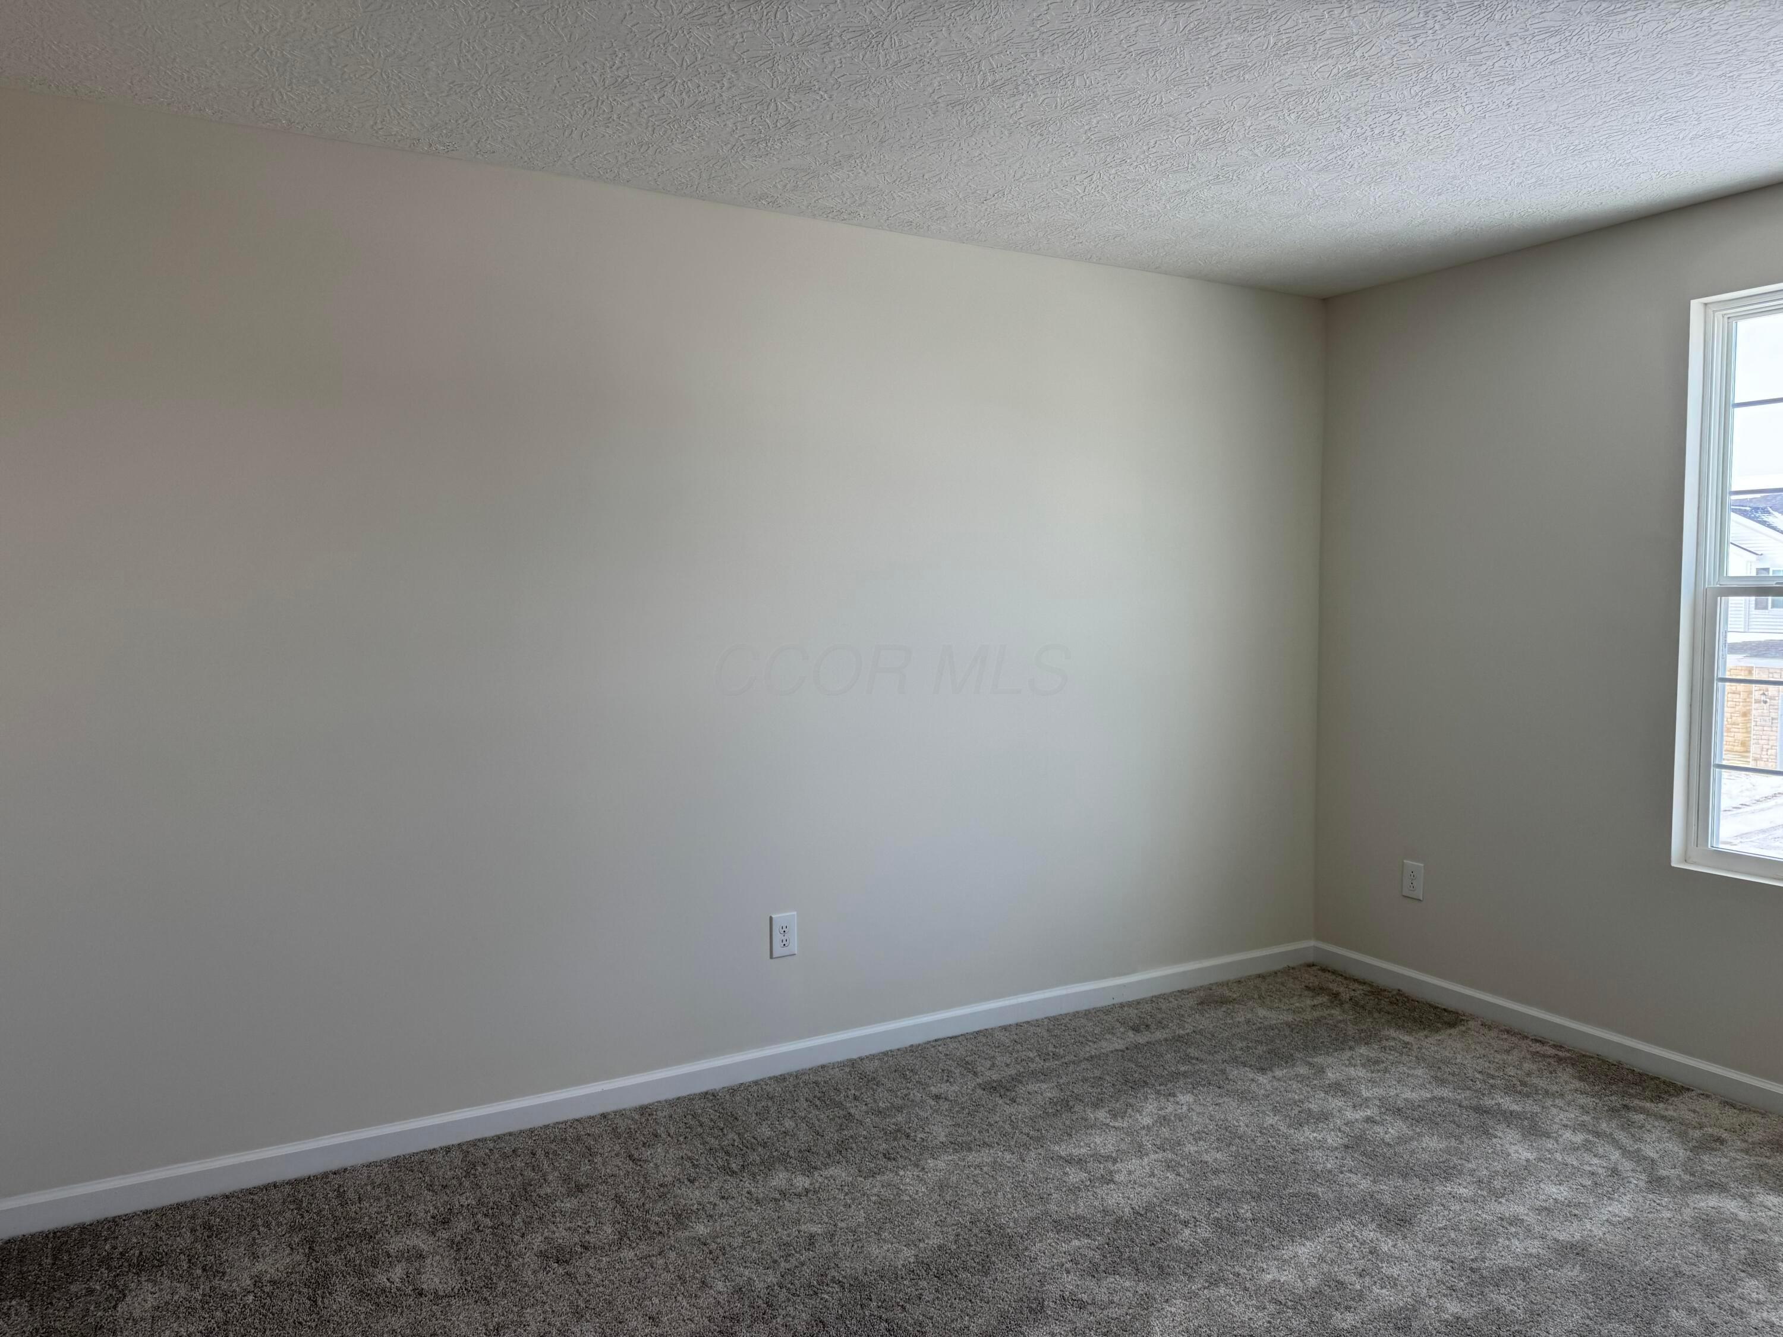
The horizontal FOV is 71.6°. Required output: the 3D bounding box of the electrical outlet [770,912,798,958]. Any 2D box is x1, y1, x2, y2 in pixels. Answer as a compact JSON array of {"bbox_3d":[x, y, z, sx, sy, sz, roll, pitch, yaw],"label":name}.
[{"bbox_3d":[-0.305,0.762,3.518,0.079,0.124,0.008,-2,4,-29],"label":"electrical outlet"}]

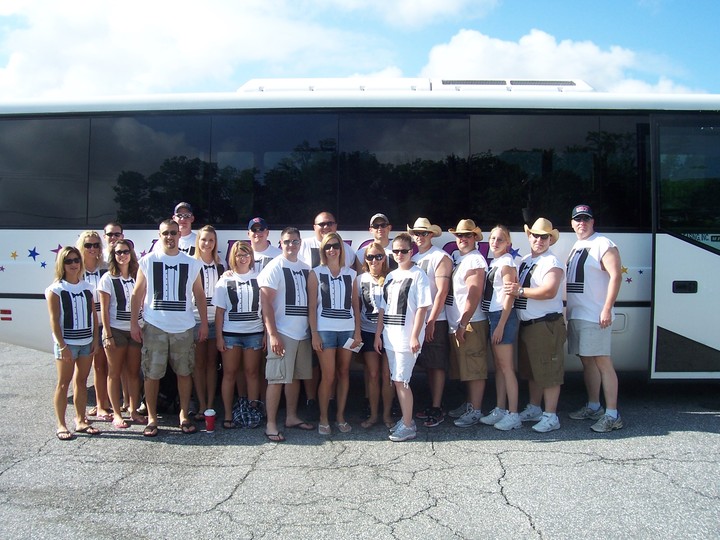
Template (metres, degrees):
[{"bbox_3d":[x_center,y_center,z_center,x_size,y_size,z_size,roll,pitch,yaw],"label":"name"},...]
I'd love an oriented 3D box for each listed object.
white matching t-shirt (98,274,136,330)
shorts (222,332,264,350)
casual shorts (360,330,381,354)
[{"bbox_3d":[-2.060,0.273,6.120,0.420,0.500,0.270,0,1,-34],"label":"white matching t-shirt"},{"bbox_3d":[-1.010,0.602,6.130,0.360,0.200,0.260,0,2,-14],"label":"shorts"},{"bbox_3d":[0.173,0.594,6.130,0.340,0.280,0.250,1,1,2],"label":"casual shorts"}]

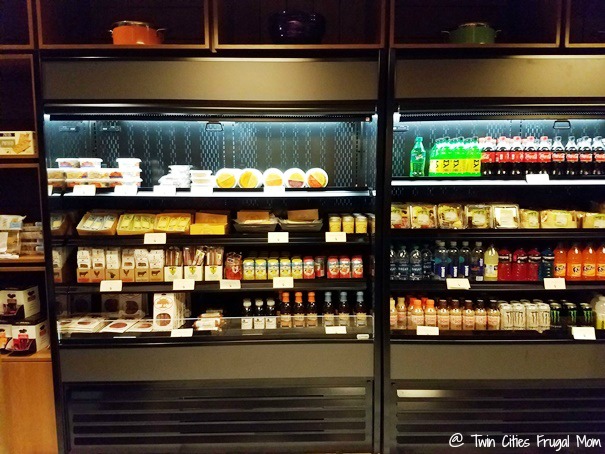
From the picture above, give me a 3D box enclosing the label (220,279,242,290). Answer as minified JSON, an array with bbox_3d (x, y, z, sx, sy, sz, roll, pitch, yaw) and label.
[{"bbox_3d":[-0.405,0.326,2.570,0.115,0.056,0.005,0,-7,0],"label":"label"}]

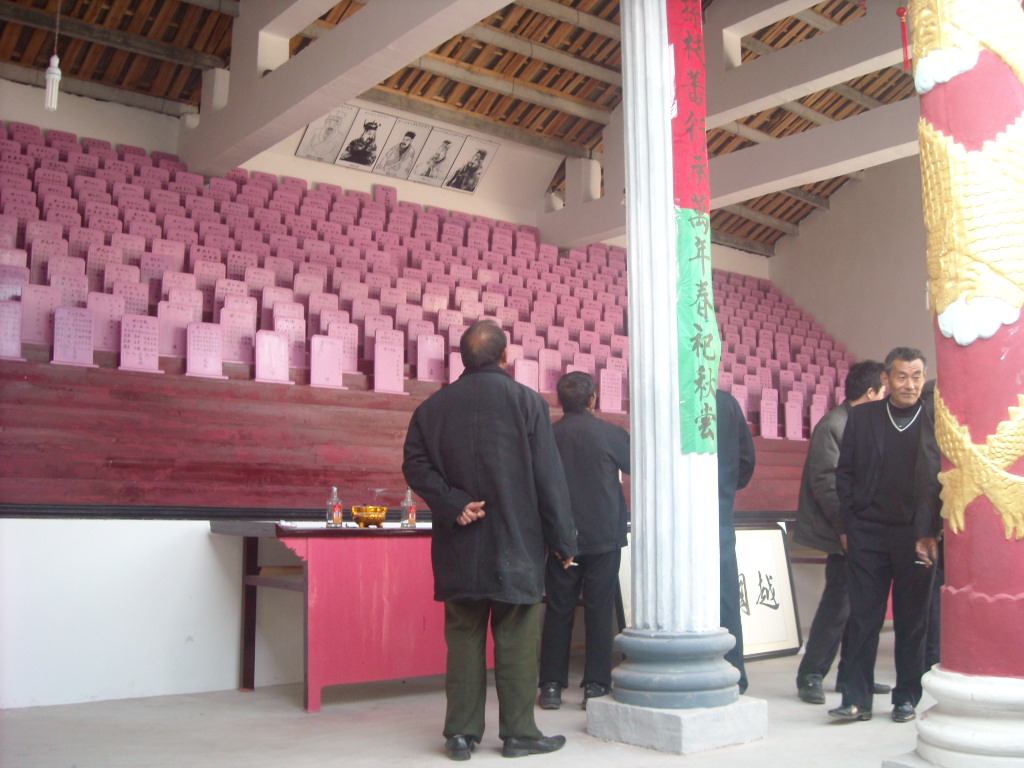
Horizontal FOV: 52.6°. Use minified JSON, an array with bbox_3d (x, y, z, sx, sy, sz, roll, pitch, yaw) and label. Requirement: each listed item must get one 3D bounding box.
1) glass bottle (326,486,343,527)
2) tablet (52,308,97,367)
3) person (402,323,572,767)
[{"bbox_3d":[-0.826,0.573,4.817,0.072,0.195,0.068,0,-7,0],"label":"glass bottle"},{"bbox_3d":[-2.133,-0.227,5.047,0.200,0.285,0.060,5,-8,-35],"label":"tablet"},{"bbox_3d":[-0.087,0.576,4.119,0.600,1.692,0.380,-3,-7,22],"label":"person"}]

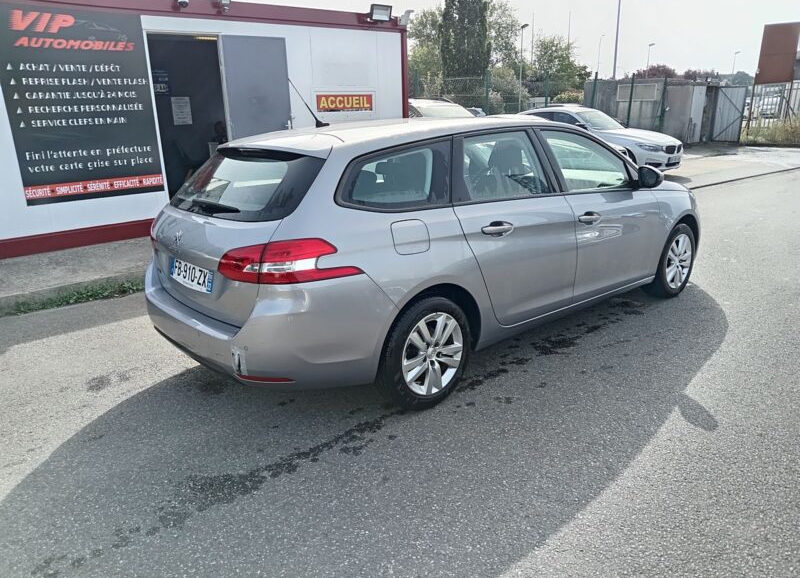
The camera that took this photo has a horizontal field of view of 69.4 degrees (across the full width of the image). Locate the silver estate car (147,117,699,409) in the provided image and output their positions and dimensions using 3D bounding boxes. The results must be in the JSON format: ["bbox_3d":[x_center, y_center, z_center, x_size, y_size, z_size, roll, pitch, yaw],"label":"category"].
[{"bbox_3d":[0.592,-0.510,4.305,4.585,1.470,1.820,-15,21,-38],"label":"silver estate car"}]

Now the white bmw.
[{"bbox_3d":[4.280,-3.545,13.880,1.840,1.510,4.820,-15,21,-38],"label":"white bmw"}]

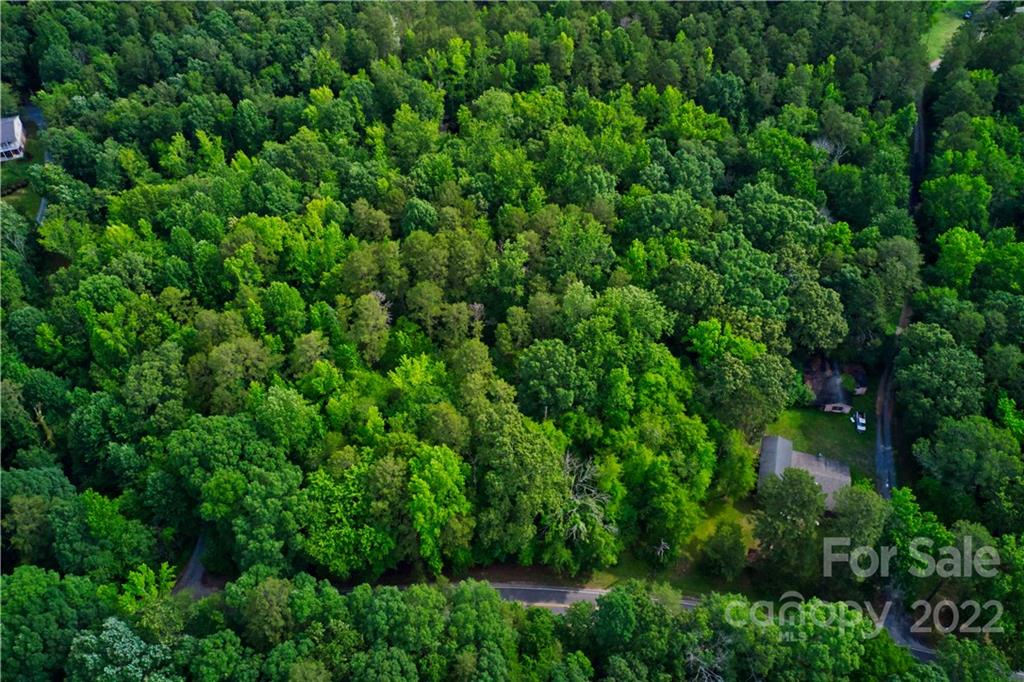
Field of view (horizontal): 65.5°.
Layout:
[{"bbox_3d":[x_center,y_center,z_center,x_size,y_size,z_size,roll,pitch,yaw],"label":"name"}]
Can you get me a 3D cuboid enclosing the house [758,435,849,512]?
[{"bbox_3d":[57.528,26.279,156.892,17.000,5.000,14.600,11,45,11],"label":"house"}]

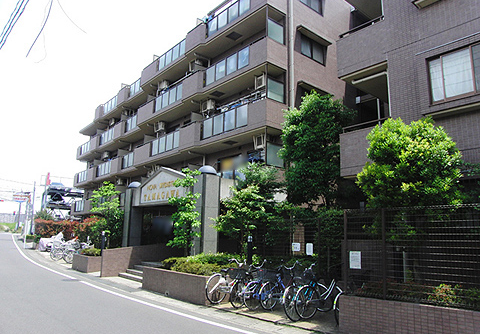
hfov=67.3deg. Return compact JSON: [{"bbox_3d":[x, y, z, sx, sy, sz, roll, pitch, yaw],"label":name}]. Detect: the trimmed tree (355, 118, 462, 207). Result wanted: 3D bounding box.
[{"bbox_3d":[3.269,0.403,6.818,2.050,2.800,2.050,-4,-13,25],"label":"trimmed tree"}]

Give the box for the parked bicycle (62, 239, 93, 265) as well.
[{"bbox_3d":[-9.248,5.072,21.052,1.800,1.080,0.570,11,-15,-40],"label":"parked bicycle"}]

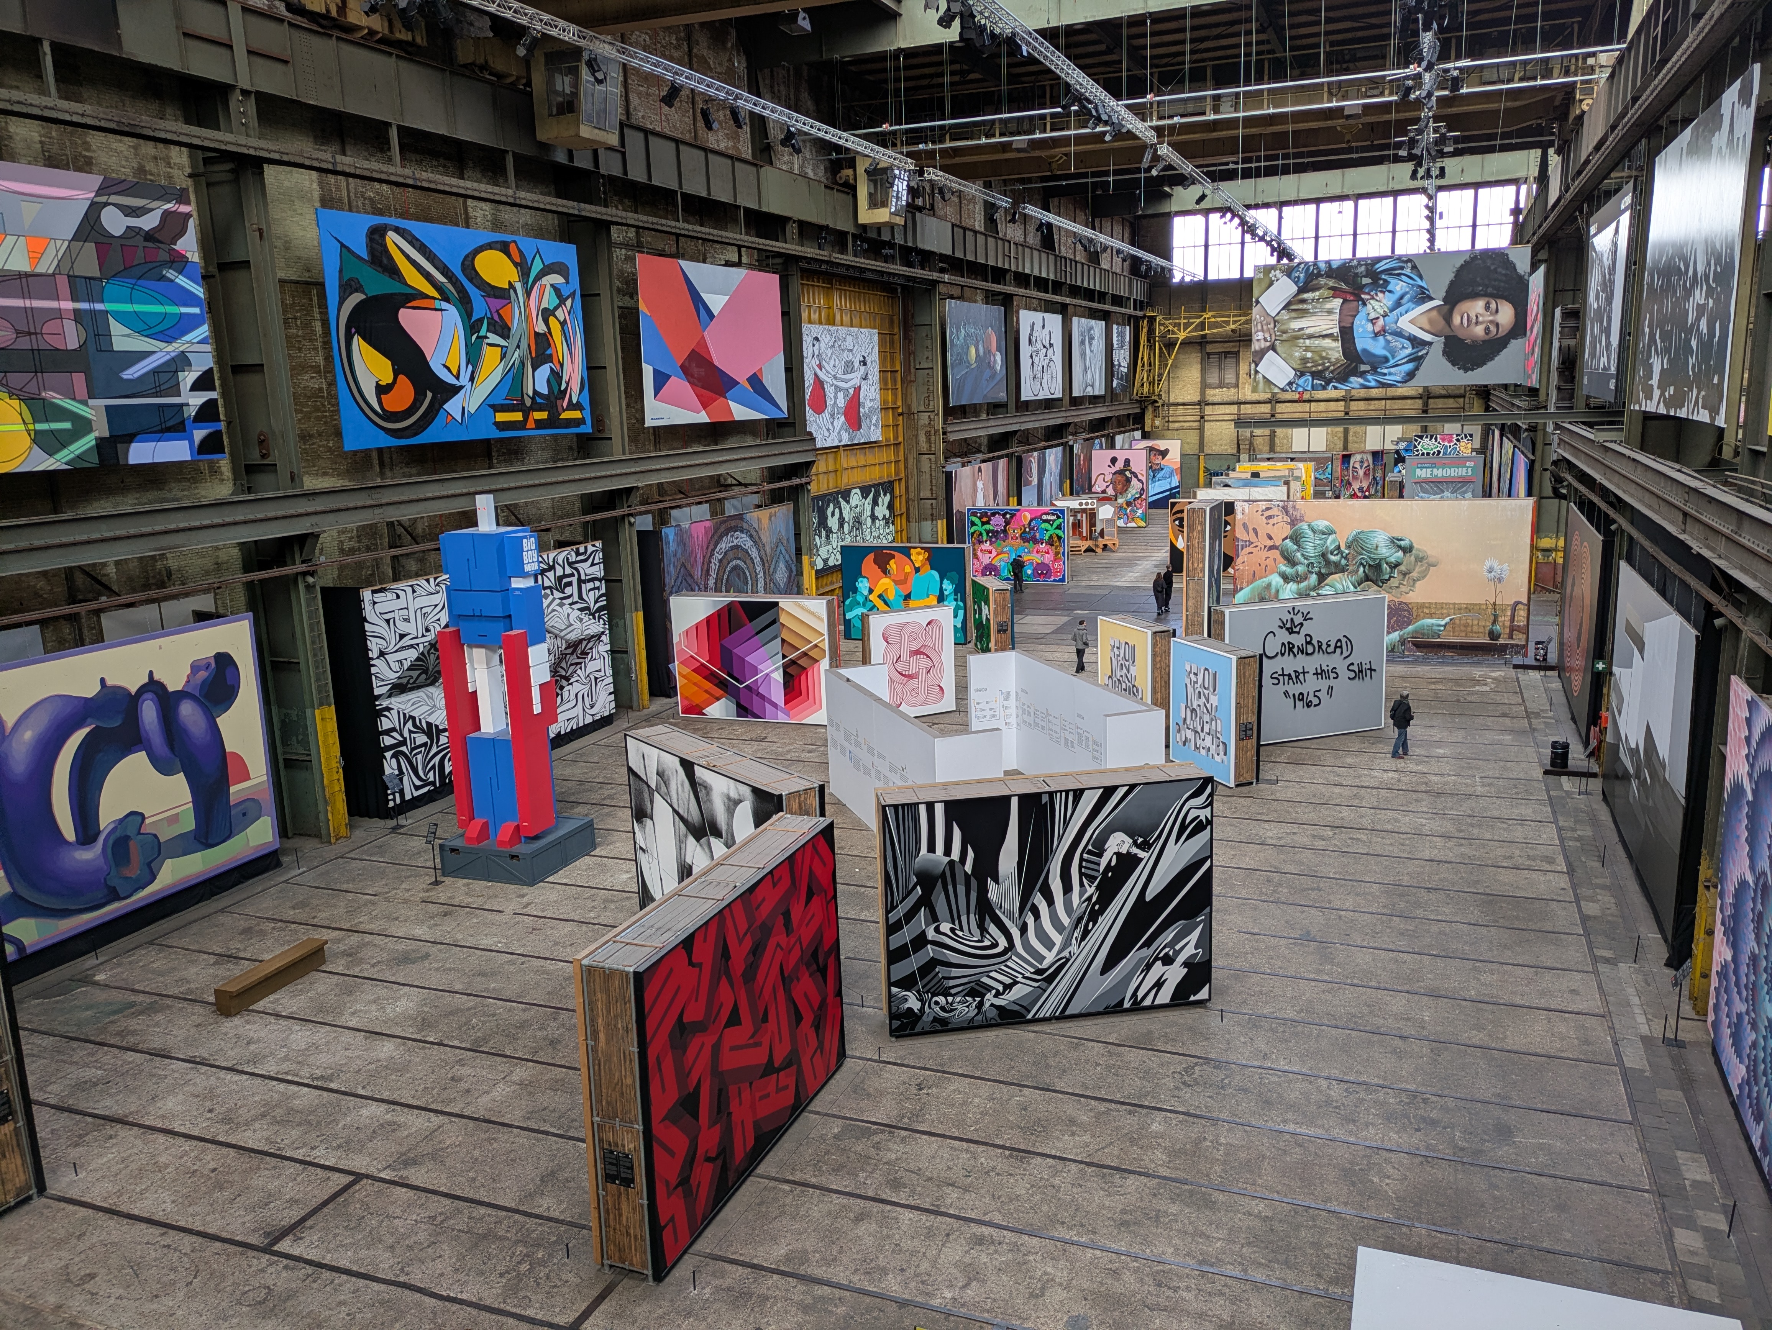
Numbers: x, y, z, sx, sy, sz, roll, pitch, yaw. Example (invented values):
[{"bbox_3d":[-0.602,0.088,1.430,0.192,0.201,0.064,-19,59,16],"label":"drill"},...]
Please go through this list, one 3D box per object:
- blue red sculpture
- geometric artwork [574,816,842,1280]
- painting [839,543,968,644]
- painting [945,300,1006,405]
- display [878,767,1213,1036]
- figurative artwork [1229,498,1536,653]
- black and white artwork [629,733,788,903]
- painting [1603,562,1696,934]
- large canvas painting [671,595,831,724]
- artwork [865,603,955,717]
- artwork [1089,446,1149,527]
[{"bbox_3d":[-7.608,0.104,25.201,1.750,6.770,1.500,3,13,23],"label":"blue red sculpture"},{"bbox_3d":[-1.828,4.161,15.055,0.750,3.446,4.683,3,13,21],"label":"geometric artwork"},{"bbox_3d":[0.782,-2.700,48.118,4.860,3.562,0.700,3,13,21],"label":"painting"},{"bbox_3d":[4.783,-16.035,66.155,0.120,4.980,9.000,3,13,23],"label":"painting"},{"bbox_3d":[2.289,3.337,18.373,4.708,3.422,0.700,-4,12,-9],"label":"display"},{"bbox_3d":[16.267,-2.954,42.616,9.100,5.023,0.400,3,13,23],"label":"figurative artwork"},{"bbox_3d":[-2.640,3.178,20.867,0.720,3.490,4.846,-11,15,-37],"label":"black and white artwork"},{"bbox_3d":[14.075,1.165,23.773,0.120,4.980,8.900,3,13,23],"label":"painting"},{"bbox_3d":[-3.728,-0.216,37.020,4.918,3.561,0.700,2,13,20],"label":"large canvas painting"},{"bbox_3d":[0.676,-0.043,36.691,2.650,3.066,0.600,-8,13,-27],"label":"artwork"},{"bbox_3d":[15.552,-11.666,84.713,3.480,5.083,0.450,3,13,23],"label":"artwork"}]

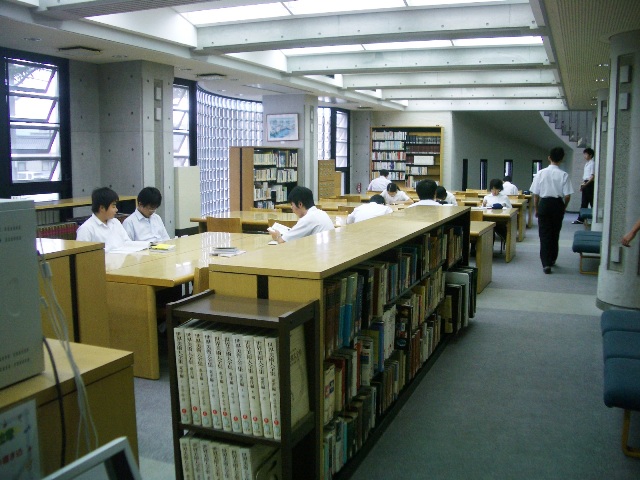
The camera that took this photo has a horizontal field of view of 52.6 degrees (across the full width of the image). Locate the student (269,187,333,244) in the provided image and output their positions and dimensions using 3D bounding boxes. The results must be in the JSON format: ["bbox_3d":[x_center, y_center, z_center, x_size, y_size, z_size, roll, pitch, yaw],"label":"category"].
[{"bbox_3d":[-0.145,0.135,6.158,0.760,1.270,0.480,3,8,22],"label":"student"}]

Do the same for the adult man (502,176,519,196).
[{"bbox_3d":[4.176,-0.828,14.334,0.450,1.170,0.750,3,8,17],"label":"adult man"}]

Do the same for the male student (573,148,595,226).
[{"bbox_3d":[6.121,-1.232,14.884,0.513,1.767,0.493,1,7,2],"label":"male student"}]

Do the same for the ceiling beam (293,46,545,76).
[{"bbox_3d":[1.450,-2.828,10.225,4.050,0.280,0.420,3,8,22],"label":"ceiling beam"}]

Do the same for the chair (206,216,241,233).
[{"bbox_3d":[-1.073,0.095,8.002,0.474,0.770,0.493,3,8,22],"label":"chair"}]

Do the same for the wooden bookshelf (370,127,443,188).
[{"bbox_3d":[2.309,-1.824,17.073,1.994,2.270,0.395,3,8,22],"label":"wooden bookshelf"}]

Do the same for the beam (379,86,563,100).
[{"bbox_3d":[3.325,-3.255,14.390,4.020,0.260,0.380,3,8,22],"label":"beam"}]

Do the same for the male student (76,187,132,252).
[{"bbox_3d":[-1.902,0.161,5.862,0.720,1.270,0.500,4,8,27],"label":"male student"}]

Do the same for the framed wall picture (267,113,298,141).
[{"bbox_3d":[-0.714,-2.154,12.416,0.660,0.515,0.035,3,8,22],"label":"framed wall picture"}]

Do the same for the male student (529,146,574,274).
[{"bbox_3d":[2.986,-0.387,8.354,0.520,1.640,0.420,3,8,22],"label":"male student"}]

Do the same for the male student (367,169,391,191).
[{"bbox_3d":[1.485,-1.038,15.397,0.520,1.280,0.750,3,8,22],"label":"male student"}]

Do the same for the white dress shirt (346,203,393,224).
[{"bbox_3d":[0.532,-0.143,7.249,0.513,0.553,0.454,4,8,25],"label":"white dress shirt"}]

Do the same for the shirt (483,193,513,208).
[{"bbox_3d":[2.860,-0.503,10.383,0.470,0.500,0.340,3,8,22],"label":"shirt"}]

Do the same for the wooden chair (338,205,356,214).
[{"bbox_3d":[0.544,-0.124,9.749,0.474,0.770,0.493,3,8,22],"label":"wooden chair"}]

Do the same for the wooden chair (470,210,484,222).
[{"bbox_3d":[2.264,-0.070,9.827,0.430,0.780,0.500,3,8,22],"label":"wooden chair"}]

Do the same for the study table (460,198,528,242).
[{"bbox_3d":[3.006,-0.423,12.315,1.800,0.690,1.200,3,8,22],"label":"study table"}]

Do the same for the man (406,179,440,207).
[{"bbox_3d":[1.121,-0.007,6.745,0.470,1.240,0.720,3,8,22],"label":"man"}]

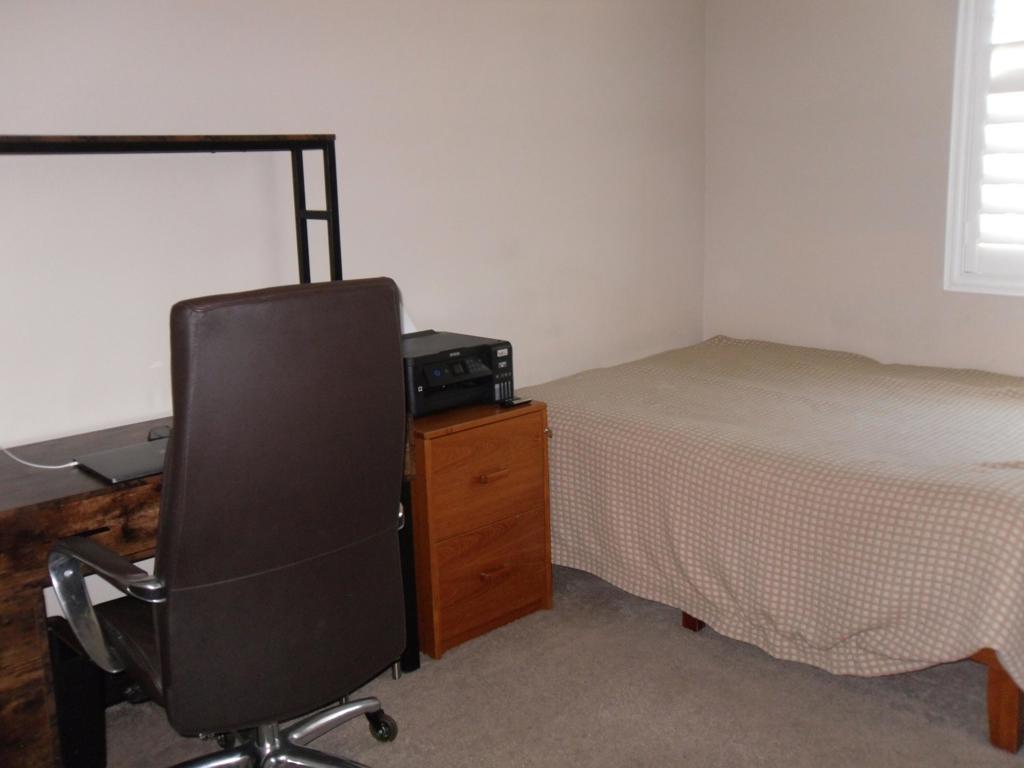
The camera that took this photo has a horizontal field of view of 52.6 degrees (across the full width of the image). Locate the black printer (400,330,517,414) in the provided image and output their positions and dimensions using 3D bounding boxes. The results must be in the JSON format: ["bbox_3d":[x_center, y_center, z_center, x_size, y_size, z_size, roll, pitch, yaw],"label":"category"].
[{"bbox_3d":[-0.253,-0.042,3.290,0.374,0.186,0.352,-11,15,-36],"label":"black printer"}]

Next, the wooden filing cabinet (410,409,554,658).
[{"bbox_3d":[-0.214,0.401,3.271,0.476,0.676,0.470,-12,16,-41],"label":"wooden filing cabinet"}]

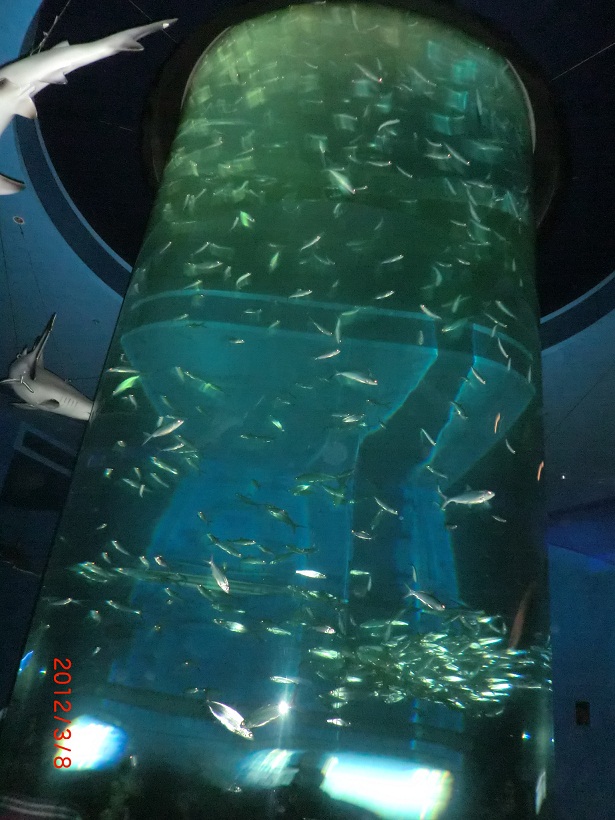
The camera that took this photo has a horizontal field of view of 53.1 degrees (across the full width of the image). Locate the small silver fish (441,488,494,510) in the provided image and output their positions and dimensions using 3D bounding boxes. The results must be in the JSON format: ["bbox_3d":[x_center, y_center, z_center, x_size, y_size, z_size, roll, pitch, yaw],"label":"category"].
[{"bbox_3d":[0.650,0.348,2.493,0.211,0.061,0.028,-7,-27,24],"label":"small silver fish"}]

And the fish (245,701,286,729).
[{"bbox_3d":[-0.151,1.109,2.236,0.188,0.057,0.025,-15,-15,-22],"label":"fish"}]

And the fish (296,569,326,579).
[{"bbox_3d":[0.012,0.776,2.898,0.161,0.047,0.021,11,-22,3],"label":"fish"}]

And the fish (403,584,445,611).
[{"bbox_3d":[0.494,0.790,2.587,0.184,0.053,0.024,27,-22,7],"label":"fish"}]

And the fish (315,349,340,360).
[{"bbox_3d":[0.113,-0.320,3.483,0.168,0.049,0.022,-19,-32,24],"label":"fish"}]

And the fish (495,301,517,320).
[{"bbox_3d":[1.094,-0.542,3.387,0.172,0.050,0.022,38,-31,-12],"label":"fish"}]

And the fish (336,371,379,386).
[{"bbox_3d":[0.218,-0.130,2.708,0.202,0.059,0.026,15,-24,-11],"label":"fish"}]

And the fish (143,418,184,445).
[{"bbox_3d":[-0.610,0.087,2.608,0.201,0.058,0.026,-28,-31,8],"label":"fish"}]

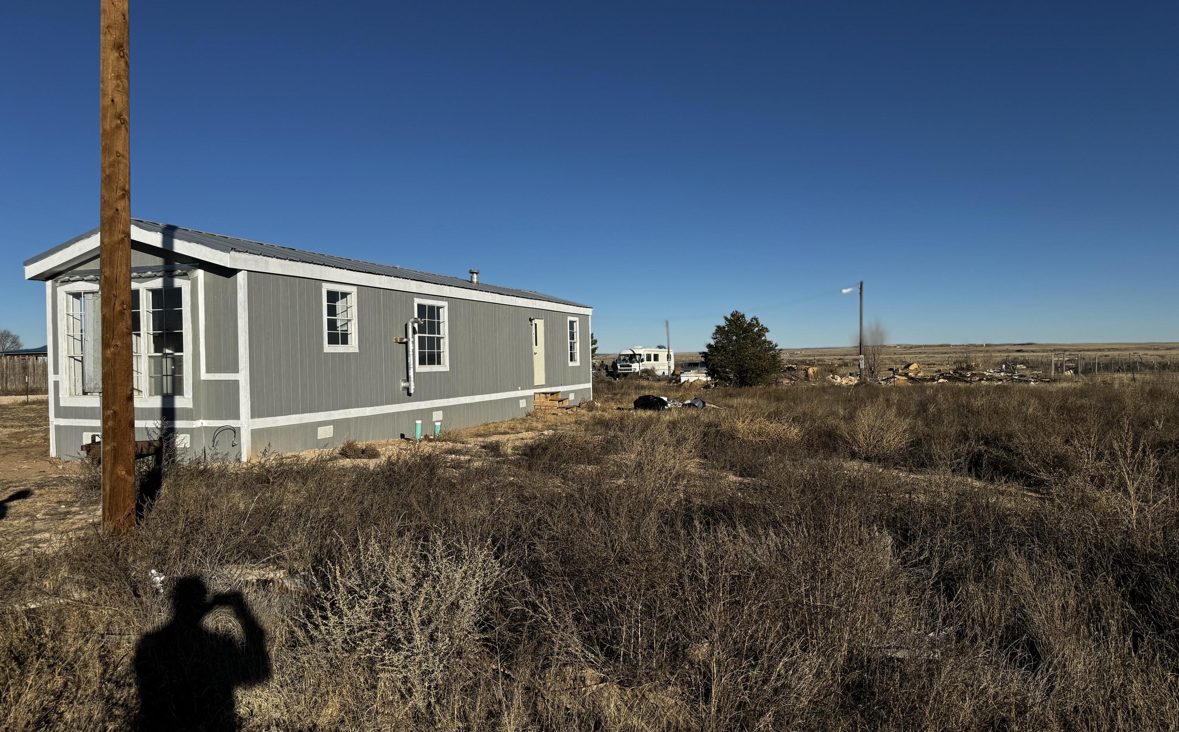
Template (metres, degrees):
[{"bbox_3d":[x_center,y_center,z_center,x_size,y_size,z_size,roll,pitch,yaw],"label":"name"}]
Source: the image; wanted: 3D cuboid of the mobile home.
[{"bbox_3d":[-4.503,-0.545,20.291,4.161,3.792,16.295,-1,1,19],"label":"mobile home"}]

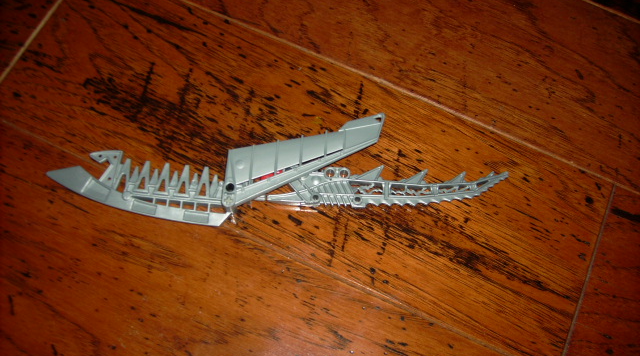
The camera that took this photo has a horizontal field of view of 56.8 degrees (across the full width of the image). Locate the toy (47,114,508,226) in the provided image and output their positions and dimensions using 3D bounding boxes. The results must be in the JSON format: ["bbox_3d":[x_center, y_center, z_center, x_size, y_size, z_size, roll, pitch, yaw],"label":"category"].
[{"bbox_3d":[-0.022,-0.005,0.342,0.265,0.026,0.065,-3,69,-4],"label":"toy"}]

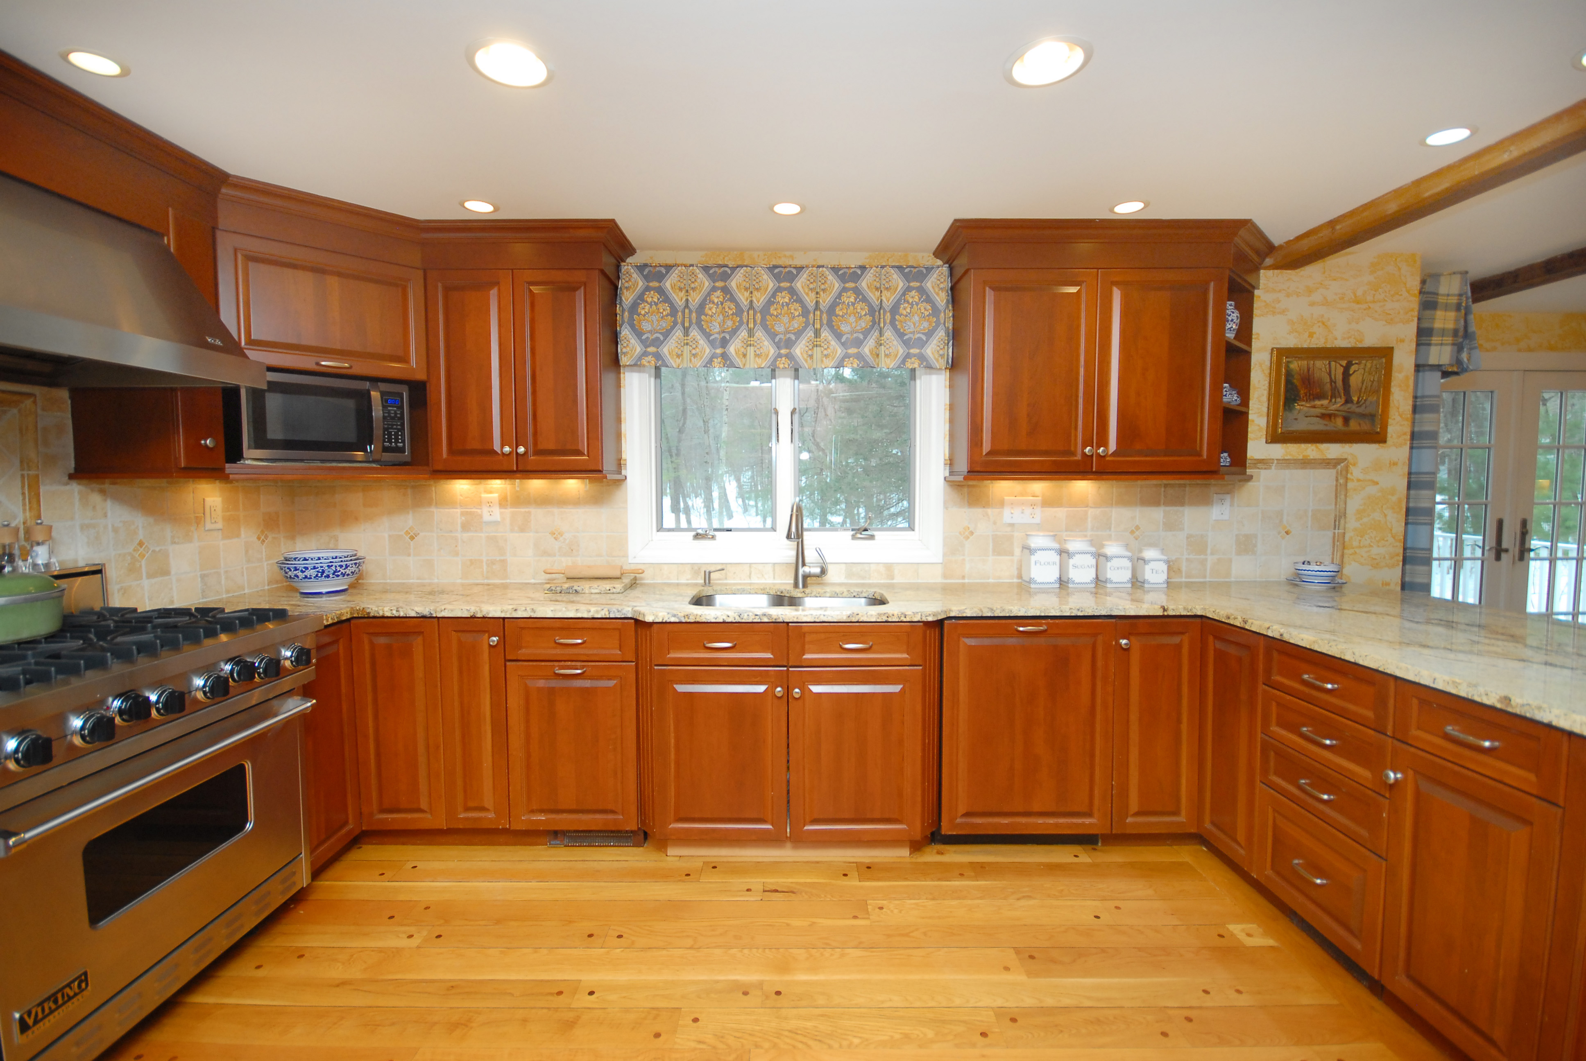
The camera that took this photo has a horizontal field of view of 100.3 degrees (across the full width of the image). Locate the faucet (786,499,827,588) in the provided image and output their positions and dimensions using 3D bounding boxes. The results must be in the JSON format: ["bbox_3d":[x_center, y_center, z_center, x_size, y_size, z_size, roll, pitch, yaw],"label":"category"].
[{"bbox_3d":[0.057,0.061,2.644,0.160,0.370,0.250,1,4,7],"label":"faucet"}]

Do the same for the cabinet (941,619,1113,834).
[{"bbox_3d":[0.830,0.681,2.630,0.610,0.775,0.580,0,4,0],"label":"cabinet"}]

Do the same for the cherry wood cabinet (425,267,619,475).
[{"bbox_3d":[-1.084,-0.629,2.735,0.676,0.803,0.312,0,3,-1],"label":"cherry wood cabinet"}]

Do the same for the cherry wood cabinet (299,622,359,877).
[{"bbox_3d":[-1.811,0.714,2.217,0.500,0.770,0.309,0,3,-1],"label":"cherry wood cabinet"}]

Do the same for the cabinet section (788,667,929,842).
[{"bbox_3d":[0.217,0.754,2.554,0.465,0.612,0.550,0,4,0],"label":"cabinet section"}]

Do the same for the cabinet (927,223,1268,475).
[{"bbox_3d":[1.282,-0.681,2.662,1.370,0.965,0.380,0,4,0],"label":"cabinet"}]

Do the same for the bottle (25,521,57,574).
[{"bbox_3d":[-2.159,0.045,1.900,0.060,0.150,0.060,0,3,-1],"label":"bottle"}]

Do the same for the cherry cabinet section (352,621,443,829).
[{"bbox_3d":[-1.394,0.672,2.602,0.306,0.759,0.530,0,4,0],"label":"cherry cabinet section"}]

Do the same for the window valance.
[{"bbox_3d":[-0.034,-0.908,2.836,1.414,0.430,0.099,0,3,-1],"label":"window valance"}]

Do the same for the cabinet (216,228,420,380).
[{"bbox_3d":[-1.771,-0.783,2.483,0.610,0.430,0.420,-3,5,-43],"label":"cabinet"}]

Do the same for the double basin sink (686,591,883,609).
[{"bbox_3d":[-0.009,0.374,2.518,0.760,0.210,0.440,0,4,0],"label":"double basin sink"}]

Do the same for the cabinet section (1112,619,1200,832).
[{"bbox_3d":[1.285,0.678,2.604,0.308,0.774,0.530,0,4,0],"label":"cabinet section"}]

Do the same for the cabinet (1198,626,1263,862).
[{"bbox_3d":[1.716,0.711,2.184,0.560,0.775,0.320,0,4,0],"label":"cabinet"}]

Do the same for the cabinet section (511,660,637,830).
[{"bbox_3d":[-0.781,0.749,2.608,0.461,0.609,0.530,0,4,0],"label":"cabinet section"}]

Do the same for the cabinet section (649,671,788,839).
[{"bbox_3d":[-0.248,0.753,2.553,0.462,0.613,0.550,0,4,0],"label":"cabinet section"}]

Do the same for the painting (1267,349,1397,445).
[{"bbox_3d":[2.358,-0.590,2.908,0.535,0.417,0.040,0,3,-1],"label":"painting"}]

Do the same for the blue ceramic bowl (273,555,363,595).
[{"bbox_3d":[-1.859,0.181,2.617,0.287,0.125,0.287,0,4,0],"label":"blue ceramic bowl"}]

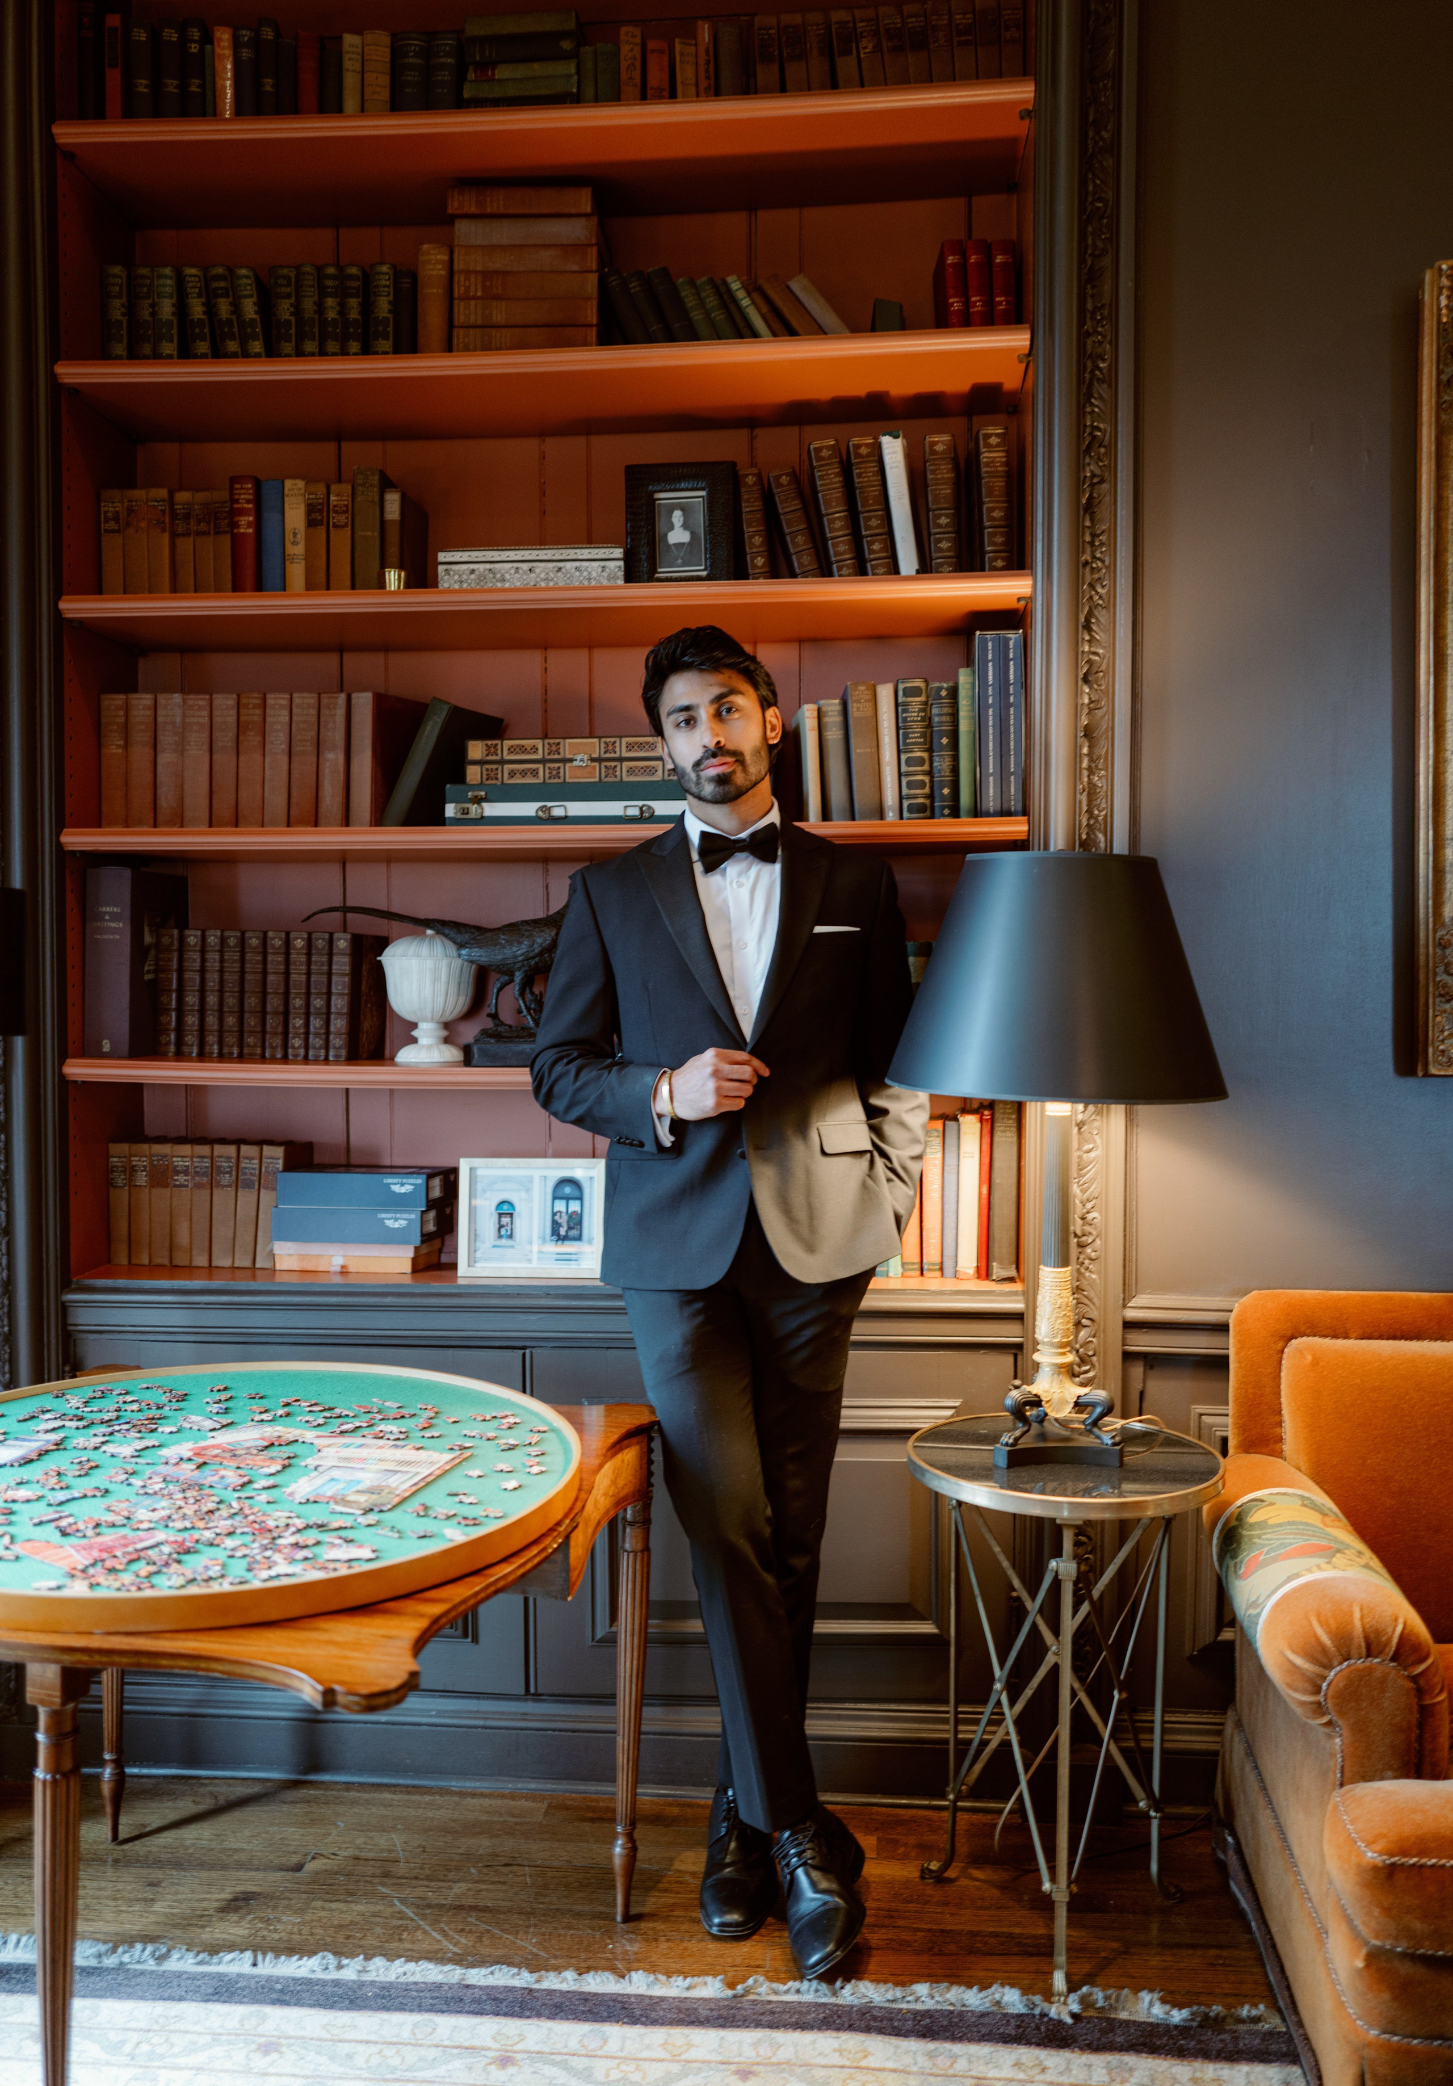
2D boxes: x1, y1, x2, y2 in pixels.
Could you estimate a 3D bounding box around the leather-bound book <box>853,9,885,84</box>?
[{"bbox_3d":[0.246,-1.596,2.858,0.036,0.203,0.150,-5,1,6],"label":"leather-bound book"}]

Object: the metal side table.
[{"bbox_3d":[0.469,0.904,2.375,0.432,0.664,0.432,0,2,5],"label":"metal side table"}]

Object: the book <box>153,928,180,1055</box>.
[{"bbox_3d":[-0.967,-0.087,3.032,0.037,0.223,0.153,2,2,5],"label":"book"}]

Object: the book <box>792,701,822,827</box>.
[{"bbox_3d":[0.134,-0.445,2.785,0.021,0.196,0.152,-2,2,-5],"label":"book"}]

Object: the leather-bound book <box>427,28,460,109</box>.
[{"bbox_3d":[-0.468,-1.595,2.925,0.049,0.206,0.150,0,2,5],"label":"leather-bound book"}]

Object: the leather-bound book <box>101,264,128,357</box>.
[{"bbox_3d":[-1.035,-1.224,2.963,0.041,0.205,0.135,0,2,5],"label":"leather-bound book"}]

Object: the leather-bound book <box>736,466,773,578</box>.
[{"bbox_3d":[0.058,-0.853,2.915,0.038,0.218,0.148,-6,1,5],"label":"leather-bound book"}]

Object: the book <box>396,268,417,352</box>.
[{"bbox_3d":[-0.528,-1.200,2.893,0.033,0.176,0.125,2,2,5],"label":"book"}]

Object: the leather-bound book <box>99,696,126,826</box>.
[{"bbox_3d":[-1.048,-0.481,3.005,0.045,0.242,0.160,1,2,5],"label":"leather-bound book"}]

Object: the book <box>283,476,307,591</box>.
[{"bbox_3d":[-0.704,-0.824,2.867,0.034,0.214,0.145,0,2,5],"label":"book"}]

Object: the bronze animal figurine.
[{"bbox_3d":[-0.466,-0.146,2.910,0.542,0.288,0.129,0,2,5],"label":"bronze animal figurine"}]

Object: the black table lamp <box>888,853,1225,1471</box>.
[{"bbox_3d":[0.468,0.159,2.396,0.474,0.843,0.474,0,2,5],"label":"black table lamp"}]

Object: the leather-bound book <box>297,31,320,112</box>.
[{"bbox_3d":[-0.703,-1.620,2.966,0.039,0.210,0.148,0,2,5],"label":"leather-bound book"}]

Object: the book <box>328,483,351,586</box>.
[{"bbox_3d":[-0.627,-0.820,2.861,0.036,0.205,0.145,0,2,5],"label":"book"}]

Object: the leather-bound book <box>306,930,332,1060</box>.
[{"bbox_3d":[-0.697,-0.084,3.009,0.038,0.217,0.153,2,2,5],"label":"leather-bound book"}]

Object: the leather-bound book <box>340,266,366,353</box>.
[{"bbox_3d":[-0.609,-1.182,2.862,0.038,0.196,0.135,0,2,5],"label":"leather-bound book"}]

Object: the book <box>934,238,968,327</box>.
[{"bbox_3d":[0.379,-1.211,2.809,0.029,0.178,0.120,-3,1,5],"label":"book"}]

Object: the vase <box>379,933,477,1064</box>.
[{"bbox_3d":[-0.508,-0.077,2.889,0.172,0.223,0.172,0,2,5],"label":"vase"}]

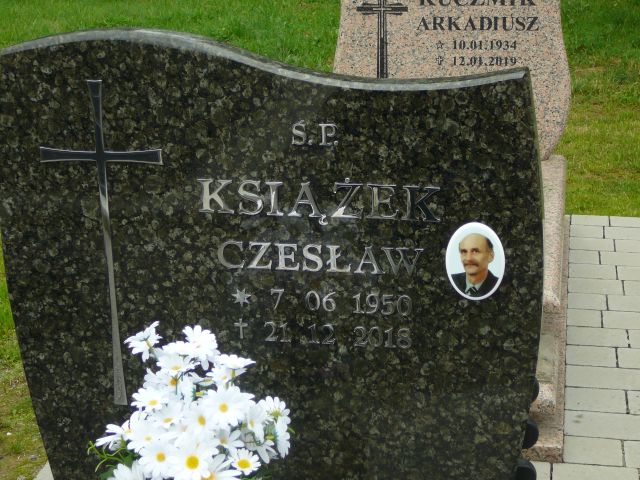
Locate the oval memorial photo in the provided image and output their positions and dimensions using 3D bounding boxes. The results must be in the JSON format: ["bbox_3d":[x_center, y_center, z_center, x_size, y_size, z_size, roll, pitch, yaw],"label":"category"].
[{"bbox_3d":[0.234,0.032,1.810,0.090,0.122,0.012,2,18,11],"label":"oval memorial photo"}]

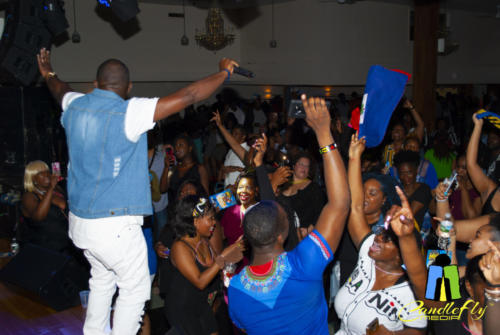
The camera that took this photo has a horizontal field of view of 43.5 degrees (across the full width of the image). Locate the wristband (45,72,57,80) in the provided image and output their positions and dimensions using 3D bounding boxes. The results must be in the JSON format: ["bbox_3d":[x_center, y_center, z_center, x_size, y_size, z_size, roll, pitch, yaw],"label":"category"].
[{"bbox_3d":[-1.147,-0.523,3.600,0.070,0.062,0.020,-30,50,-1],"label":"wristband"}]

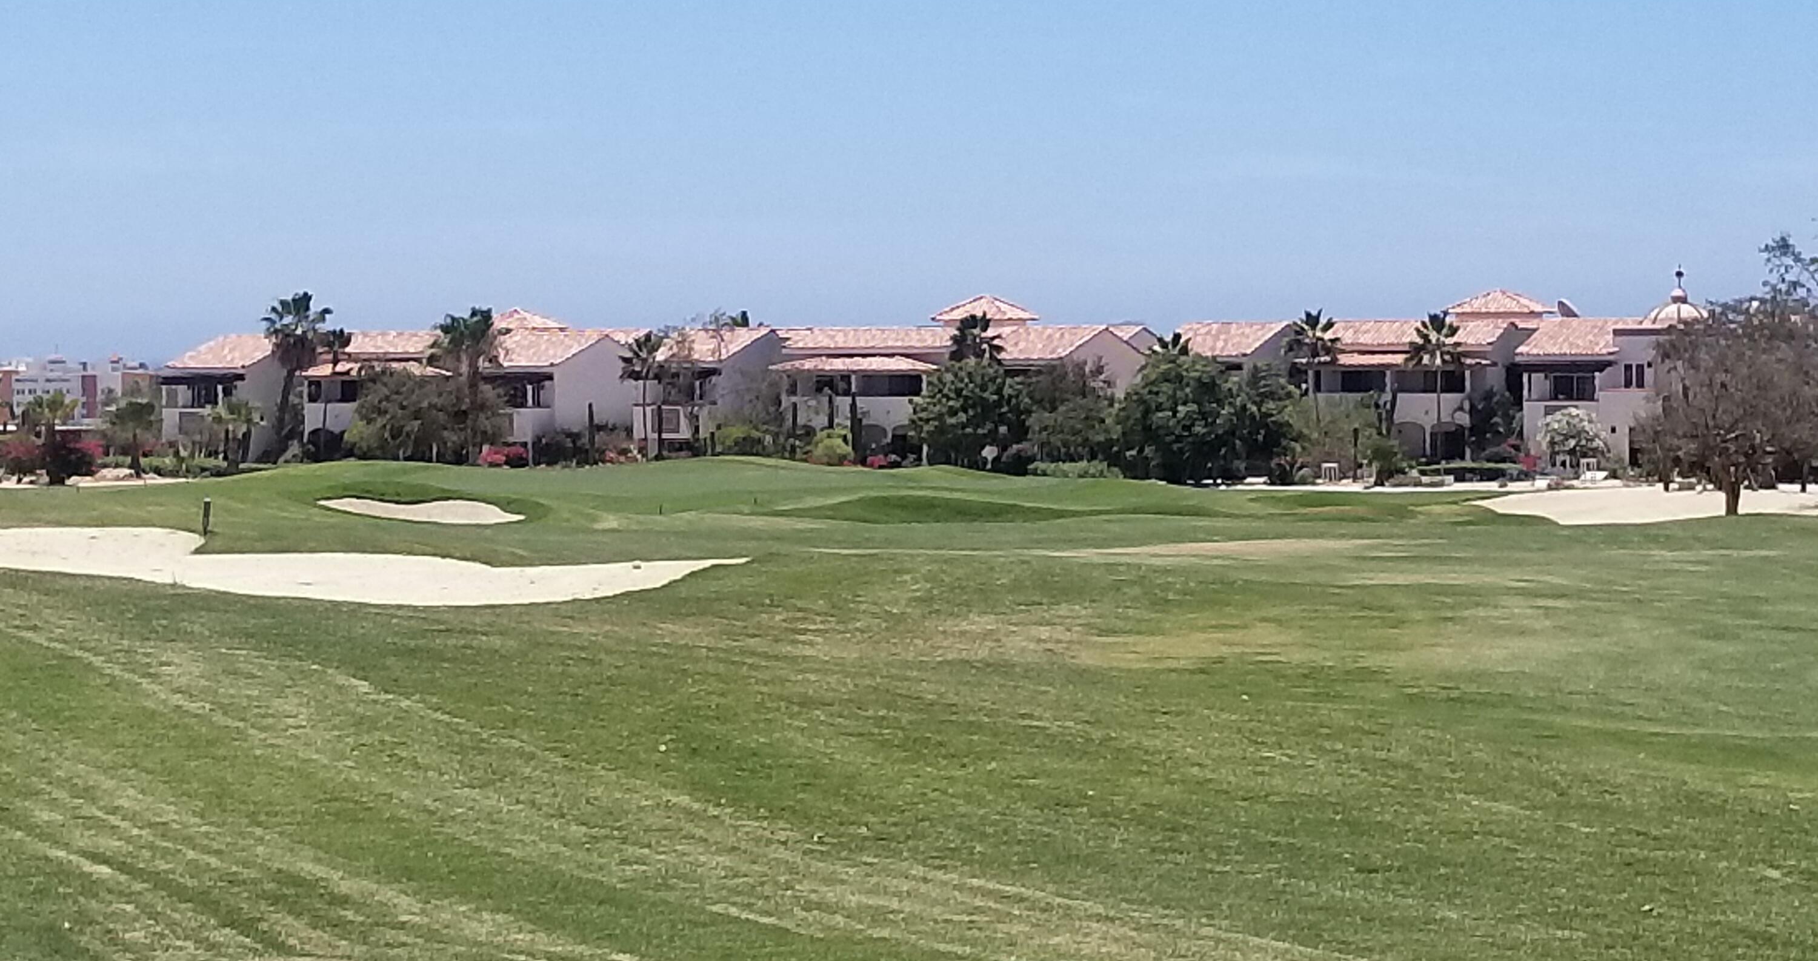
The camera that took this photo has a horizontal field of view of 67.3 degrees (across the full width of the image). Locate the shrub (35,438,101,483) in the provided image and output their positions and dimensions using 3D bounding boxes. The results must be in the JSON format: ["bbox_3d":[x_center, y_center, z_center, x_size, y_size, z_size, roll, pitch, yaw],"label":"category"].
[{"bbox_3d":[-41.837,-0.990,68.000,3.150,2.300,2.800,0,1,0],"label":"shrub"}]

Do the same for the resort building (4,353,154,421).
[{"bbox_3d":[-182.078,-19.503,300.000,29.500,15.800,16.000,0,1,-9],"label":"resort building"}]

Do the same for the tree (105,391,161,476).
[{"bbox_3d":[-40.359,-2.437,71.000,2.850,4.450,2.800,0,1,0],"label":"tree"}]

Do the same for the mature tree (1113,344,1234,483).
[{"bbox_3d":[13.616,-3.313,70.000,5.800,7.100,5.600,0,1,0],"label":"mature tree"}]

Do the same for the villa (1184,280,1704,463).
[{"bbox_3d":[33.748,-6.927,90.000,31.500,11.400,14.000,0,1,6],"label":"villa"}]

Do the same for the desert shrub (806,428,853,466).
[{"bbox_3d":[-4.485,-1.842,77.000,2.600,2.300,2.400,0,1,0],"label":"desert shrub"}]

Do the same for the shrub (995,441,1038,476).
[{"bbox_3d":[5.497,-1.129,70.000,2.150,2.000,2.000,0,1,0],"label":"shrub"}]

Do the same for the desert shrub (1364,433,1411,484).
[{"bbox_3d":[24.187,-1.077,69.000,2.300,2.600,2.200,0,1,0],"label":"desert shrub"}]

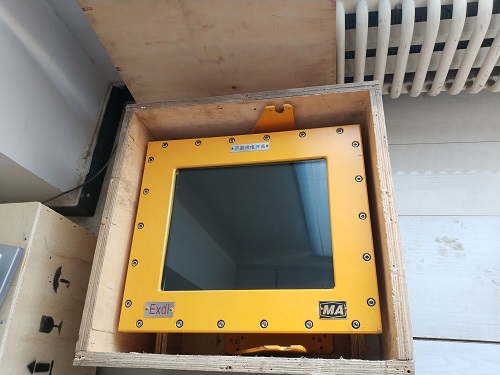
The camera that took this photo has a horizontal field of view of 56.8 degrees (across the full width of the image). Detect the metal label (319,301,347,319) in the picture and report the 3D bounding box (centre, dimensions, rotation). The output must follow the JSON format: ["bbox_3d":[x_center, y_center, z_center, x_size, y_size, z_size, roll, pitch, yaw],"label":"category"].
[{"bbox_3d":[0.152,0.226,0.851,0.050,0.003,0.033,-3,61,10],"label":"metal label"}]

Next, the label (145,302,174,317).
[{"bbox_3d":[-0.179,0.241,0.912,0.060,0.003,0.031,-3,61,10],"label":"label"}]

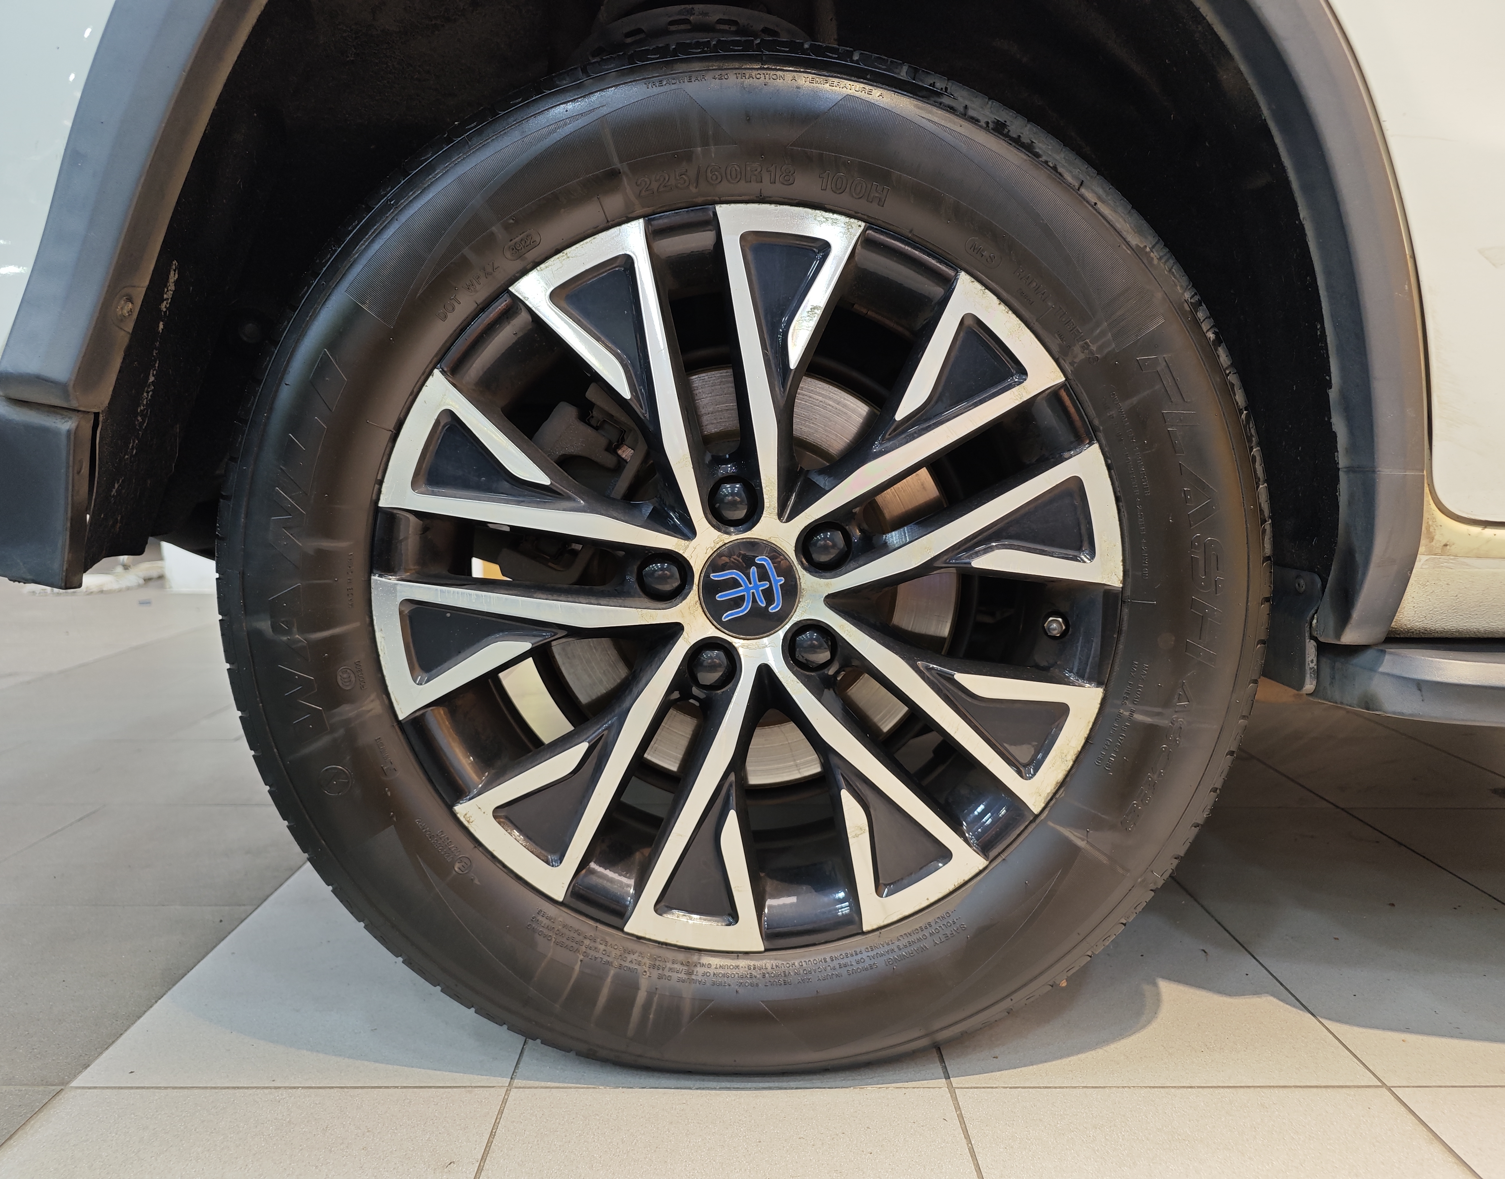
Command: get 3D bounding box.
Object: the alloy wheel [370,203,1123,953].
[{"bbox_3d":[-0.004,-0.009,0.781,0.492,0.492,0.190,0,6,-1],"label":"alloy wheel"}]

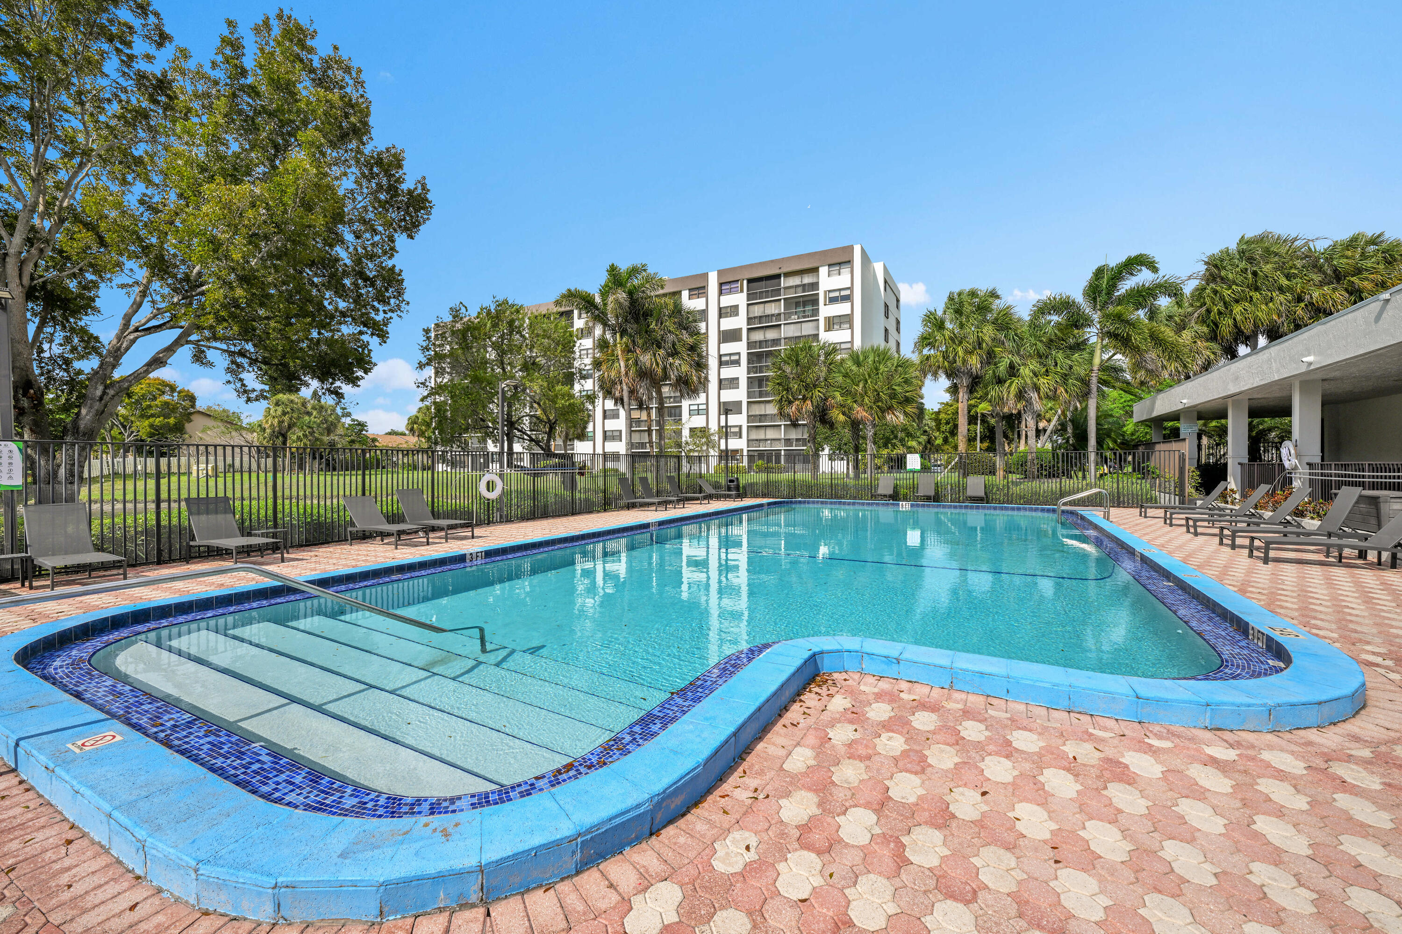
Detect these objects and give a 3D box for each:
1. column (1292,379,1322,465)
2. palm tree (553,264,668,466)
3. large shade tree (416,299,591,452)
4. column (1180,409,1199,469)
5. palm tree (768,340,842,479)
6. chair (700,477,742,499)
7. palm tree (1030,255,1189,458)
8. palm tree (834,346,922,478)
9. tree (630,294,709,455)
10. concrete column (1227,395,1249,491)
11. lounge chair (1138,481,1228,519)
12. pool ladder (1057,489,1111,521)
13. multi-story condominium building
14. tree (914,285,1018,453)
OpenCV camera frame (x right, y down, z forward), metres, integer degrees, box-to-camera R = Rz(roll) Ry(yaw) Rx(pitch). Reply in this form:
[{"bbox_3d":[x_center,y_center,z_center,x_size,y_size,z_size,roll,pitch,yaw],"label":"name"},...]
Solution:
[{"bbox_3d":[15.440,-0.560,13.890,0.410,3.250,0.410,0,0,30],"label":"column"},{"bbox_3d":[-4.419,-4.337,26.500,5.200,11.139,4.900,0,0,-9],"label":"palm tree"},{"bbox_3d":[-8.885,-3.188,24.500,7.300,8.889,7.000,0,0,-20],"label":"large shade tree"},{"bbox_3d":[16.560,-0.392,18.500,0.350,2.950,0.350,0,0,30],"label":"column"},{"bbox_3d":[6.300,-3.320,33.000,4.400,8.700,4.400,0,0,30],"label":"palm tree"},{"bbox_3d":[0.670,0.905,21.860,1.850,0.880,0.660,0,0,29],"label":"chair"},{"bbox_3d":[16.113,-3.572,21.500,4.800,9.623,4.700,0,0,37],"label":"palm tree"},{"bbox_3d":[9.410,-2.644,29.000,4.450,7.535,4.300,0,0,18],"label":"palm tree"},{"bbox_3d":[-1.900,-4.770,33.000,4.500,11.600,4.500,0,0,0],"label":"tree"},{"bbox_3d":[17.900,-0.600,18.200,0.420,3.250,0.420,0,0,30],"label":"concrete column"},{"bbox_3d":[12.320,0.850,13.840,1.680,0.940,0.630,0,0,30],"label":"lounge chair"},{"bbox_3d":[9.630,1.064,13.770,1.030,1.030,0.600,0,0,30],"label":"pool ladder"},{"bbox_3d":[-7.400,-10.630,75.800,63.500,22.800,17.500,0,0,28],"label":"multi-story condominium building"},{"bbox_3d":[12.700,-3.730,26.000,4.800,9.600,4.800,0,0,30],"label":"tree"}]

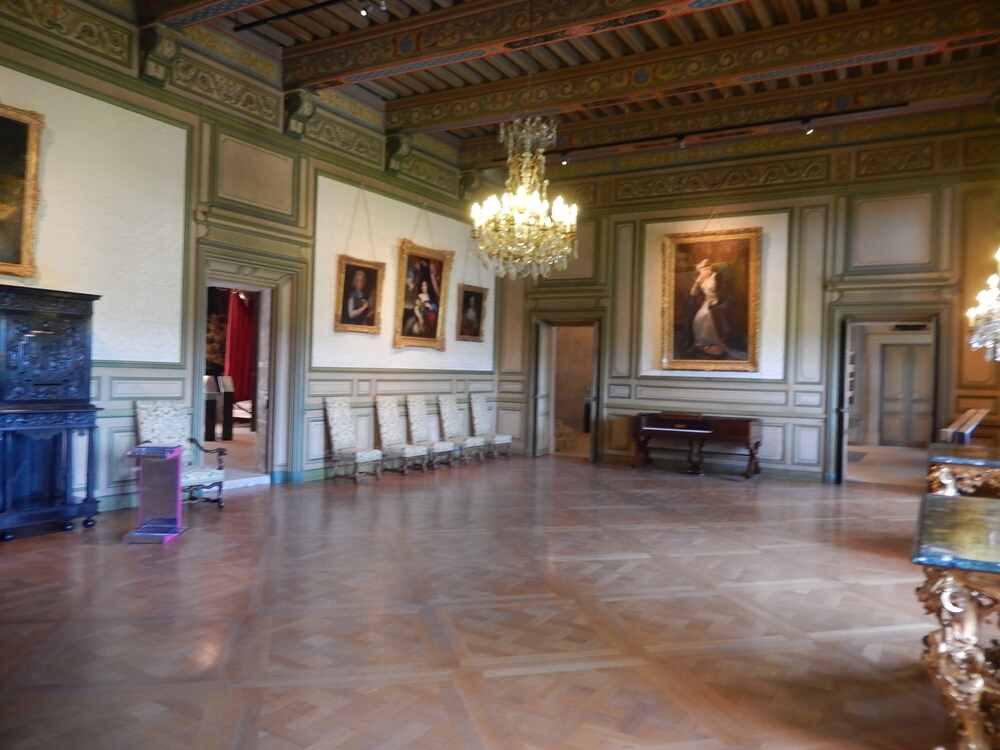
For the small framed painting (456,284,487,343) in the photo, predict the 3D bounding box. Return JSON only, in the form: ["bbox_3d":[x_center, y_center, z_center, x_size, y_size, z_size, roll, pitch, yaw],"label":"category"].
[{"bbox_3d":[-0.464,-1.066,12.694,0.072,0.976,0.896,6,3,31],"label":"small framed painting"}]

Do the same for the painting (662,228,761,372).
[{"bbox_3d":[3.519,-1.228,12.067,1.580,2.299,0.095,2,3,31],"label":"painting"}]

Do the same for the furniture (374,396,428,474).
[{"bbox_3d":[-1.541,0.913,11.155,0.622,1.137,0.540,2,0,32],"label":"furniture"}]

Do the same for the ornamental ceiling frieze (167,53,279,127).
[{"bbox_3d":[-3.086,-3.246,8.276,0.064,0.376,1.488,2,1,31],"label":"ornamental ceiling frieze"}]

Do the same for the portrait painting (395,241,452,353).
[{"bbox_3d":[-1.238,-1.262,11.812,0.087,1.675,1.280,5,2,31],"label":"portrait painting"}]

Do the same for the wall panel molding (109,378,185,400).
[{"bbox_3d":[-3.807,0.154,7.846,0.032,0.243,0.877,2,0,31],"label":"wall panel molding"}]

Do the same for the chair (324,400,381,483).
[{"bbox_3d":[-1.979,0.874,9.810,0.592,1.120,0.528,2,1,31],"label":"chair"}]

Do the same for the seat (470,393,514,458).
[{"bbox_3d":[-0.157,0.897,12.878,0.576,1.120,0.528,2,1,31],"label":"seat"}]

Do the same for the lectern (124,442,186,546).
[{"bbox_3d":[-3.097,1.064,6.508,0.363,0.798,0.474,2,0,-7],"label":"lectern"}]

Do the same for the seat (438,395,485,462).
[{"bbox_3d":[-0.658,0.931,12.539,0.585,1.161,0.537,2,0,31],"label":"seat"}]

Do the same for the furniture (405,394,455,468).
[{"bbox_3d":[-1.127,0.920,11.760,0.585,1.161,0.521,2,0,31],"label":"furniture"}]

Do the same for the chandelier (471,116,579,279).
[{"bbox_3d":[0.222,-1.509,6.251,0.920,1.368,0.920,2,1,0],"label":"chandelier"}]

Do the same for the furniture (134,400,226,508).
[{"bbox_3d":[-3.326,0.853,7.535,0.608,1.128,0.712,2,1,31],"label":"furniture"}]

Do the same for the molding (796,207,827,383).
[{"bbox_3d":[4.883,-1.256,11.338,0.390,2.797,0.032,2,0,31],"label":"molding"}]

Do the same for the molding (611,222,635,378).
[{"bbox_3d":[2.098,-1.284,12.299,0.373,2.656,0.040,2,1,31],"label":"molding"}]

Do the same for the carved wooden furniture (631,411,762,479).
[{"bbox_3d":[3.060,1.081,11.376,1.808,0.984,0.704,2,1,31],"label":"carved wooden furniture"}]

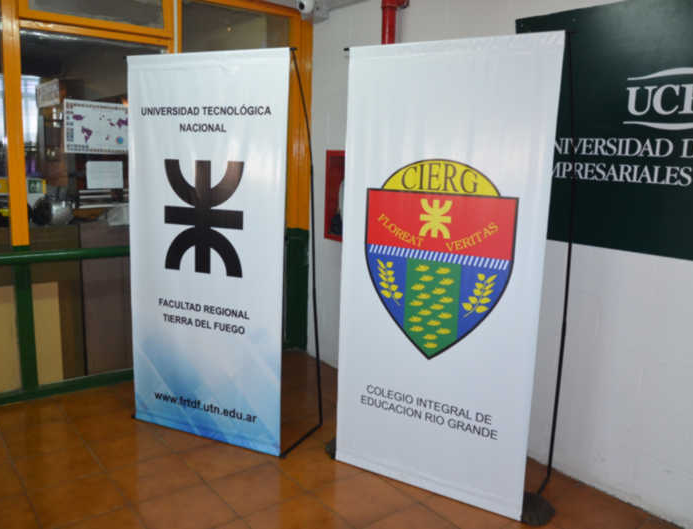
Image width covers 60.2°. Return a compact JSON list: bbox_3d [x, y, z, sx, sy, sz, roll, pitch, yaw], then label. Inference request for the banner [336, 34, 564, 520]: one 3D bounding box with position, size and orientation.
[{"bbox_3d":[0.365,0.056,2.504,0.900,1.900,0.030,7,11,30],"label":"banner"}]

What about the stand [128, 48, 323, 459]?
[{"bbox_3d":[-0.618,-0.074,3.114,0.950,1.910,0.430,6,10,23],"label":"stand"}]

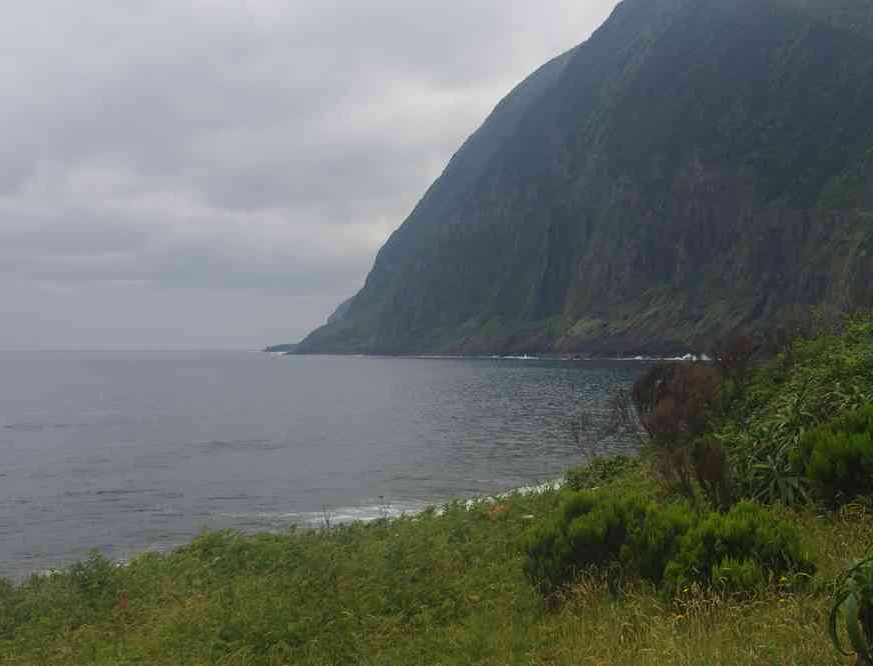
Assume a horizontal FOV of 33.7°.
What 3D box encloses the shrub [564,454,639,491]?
[{"bbox_3d":[2.001,1.704,17.500,0.920,0.480,0.800,0,-1,0],"label":"shrub"}]

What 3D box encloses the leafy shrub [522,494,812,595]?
[{"bbox_3d":[1.546,1.435,9.700,1.900,0.680,1.150,0,-1,0],"label":"leafy shrub"}]

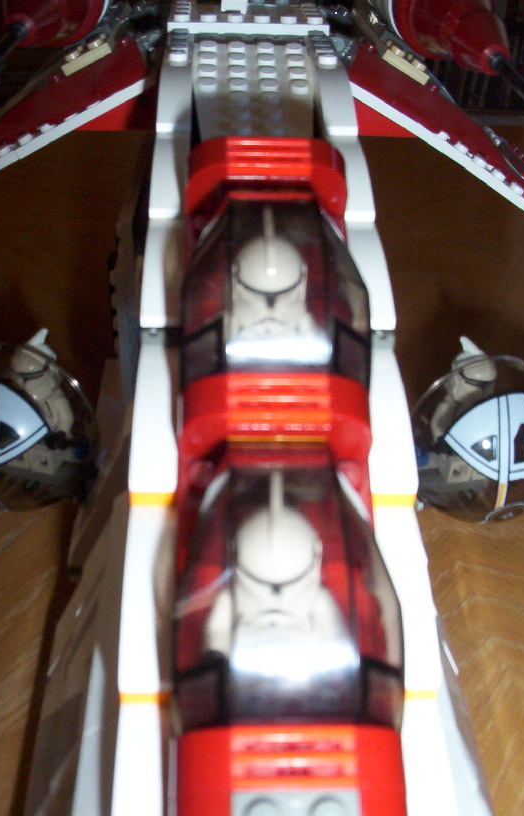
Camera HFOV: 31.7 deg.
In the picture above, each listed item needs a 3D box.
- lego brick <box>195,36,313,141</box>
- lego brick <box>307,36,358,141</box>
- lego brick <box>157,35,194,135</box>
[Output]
[{"bbox_3d":[-0.002,-0.081,0.240,0.032,0.005,0.059,0,44,-3],"label":"lego brick"},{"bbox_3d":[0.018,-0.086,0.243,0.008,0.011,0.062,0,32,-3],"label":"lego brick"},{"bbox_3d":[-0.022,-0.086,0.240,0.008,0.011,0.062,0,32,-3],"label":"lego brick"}]

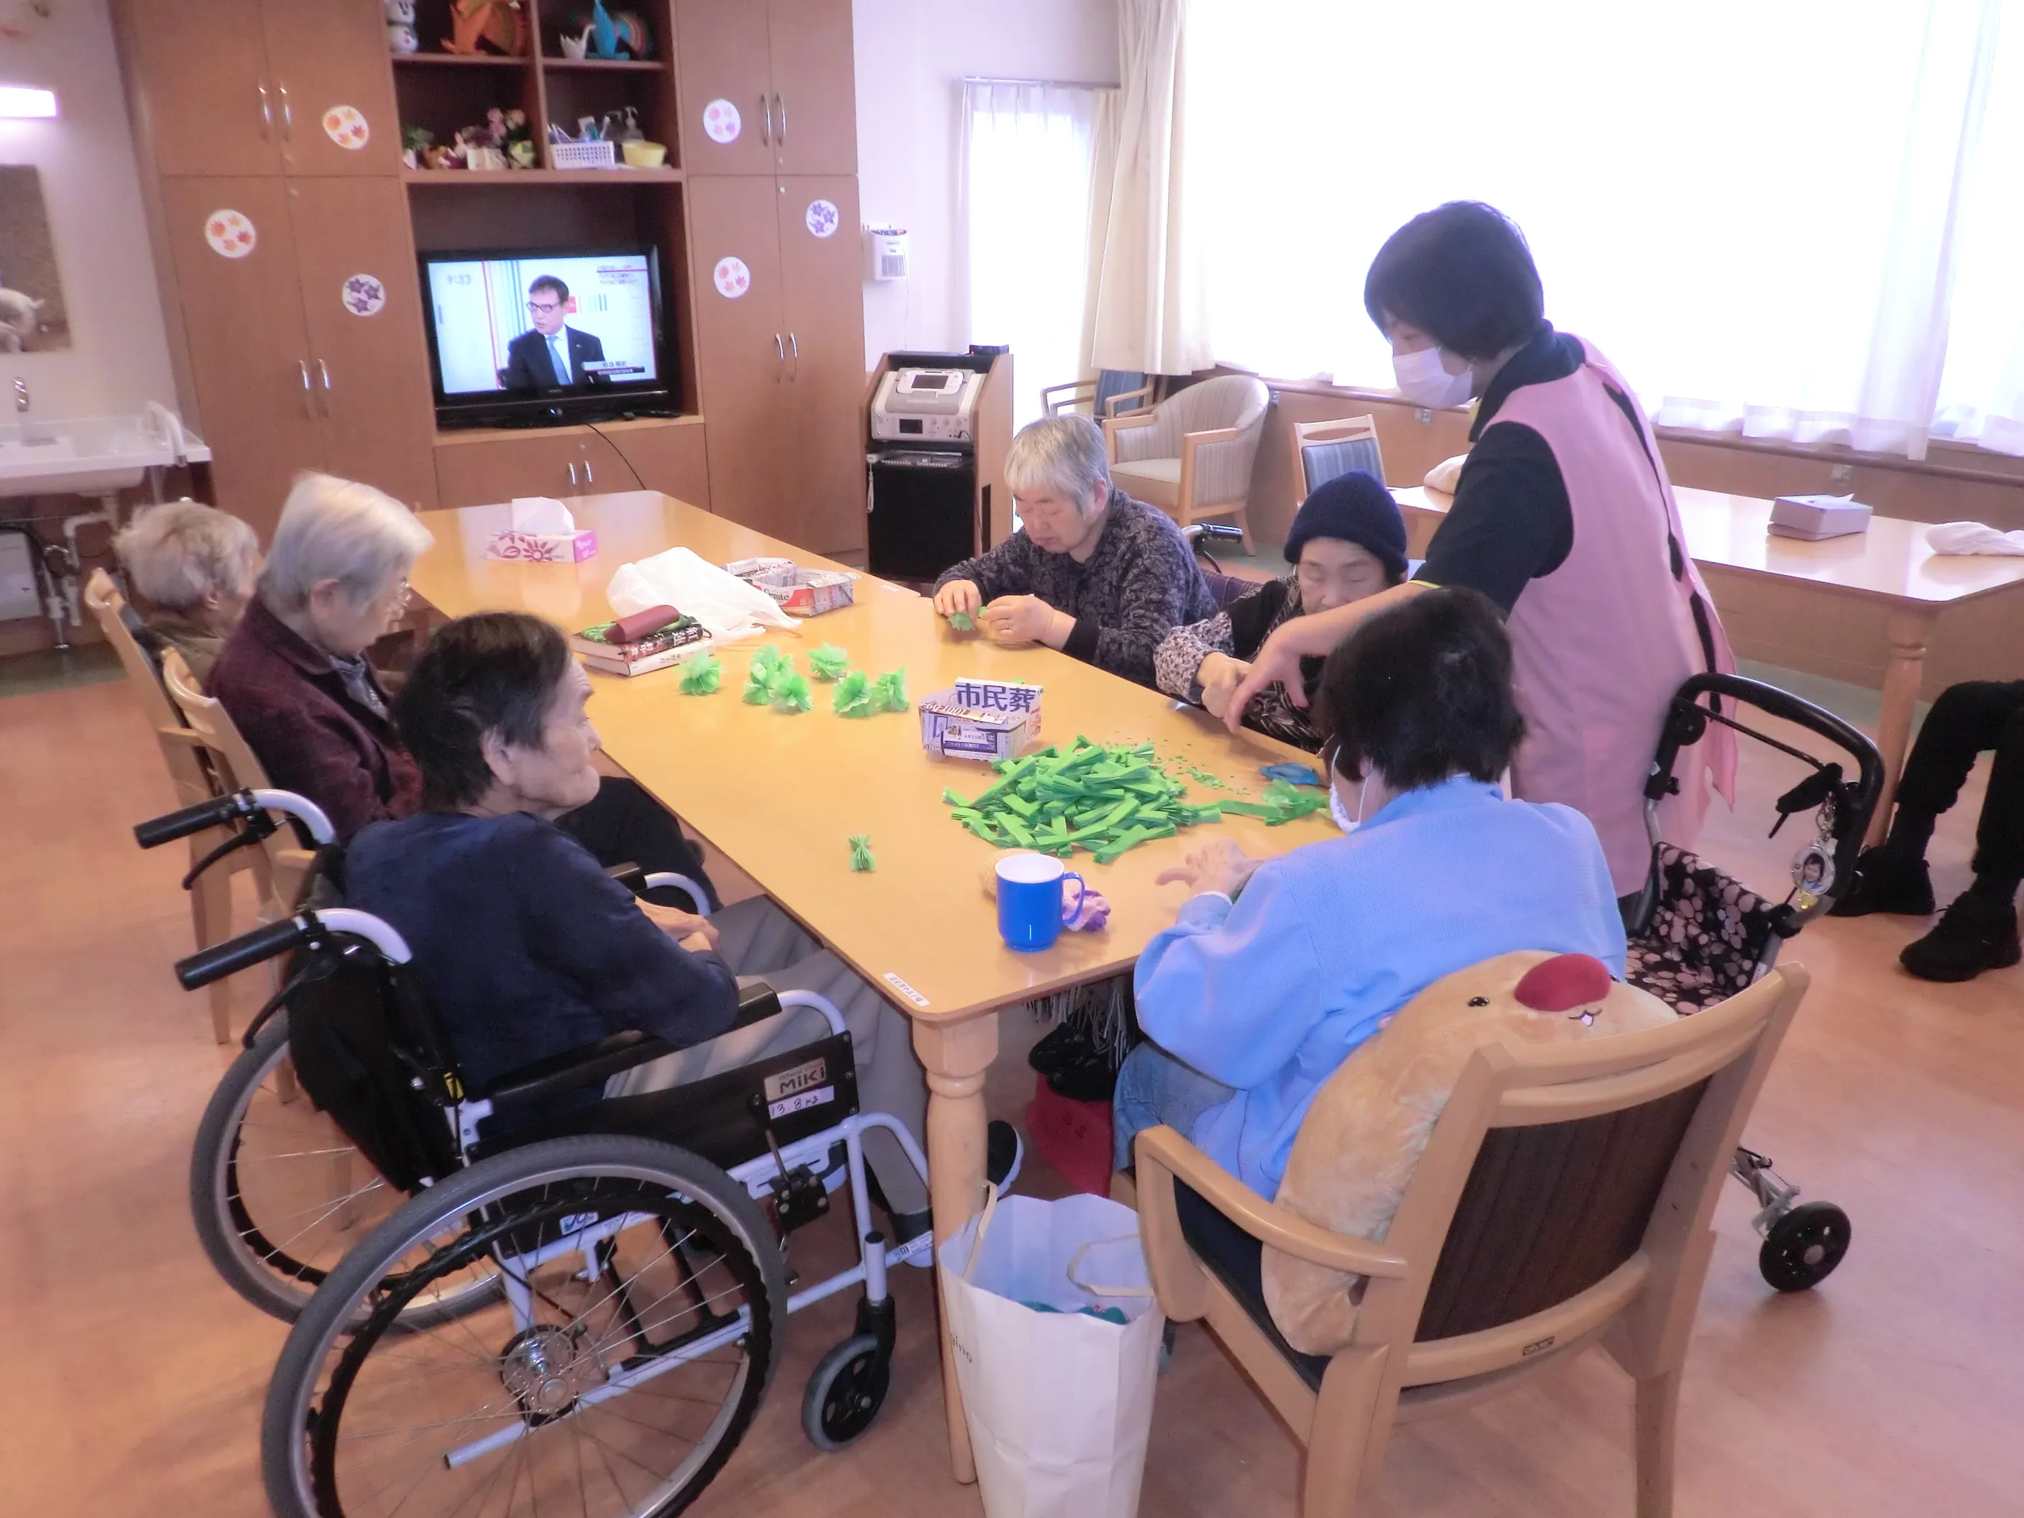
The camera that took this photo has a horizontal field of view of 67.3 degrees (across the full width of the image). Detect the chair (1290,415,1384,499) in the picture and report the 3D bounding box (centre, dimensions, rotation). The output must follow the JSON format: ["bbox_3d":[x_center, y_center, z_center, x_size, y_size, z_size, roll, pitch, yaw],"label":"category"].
[{"bbox_3d":[1.387,-0.872,5.828,0.470,0.790,0.560,-14,23,-33],"label":"chair"}]

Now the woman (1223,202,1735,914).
[{"bbox_3d":[0.736,-0.075,2.413,0.750,1.530,0.480,7,20,20],"label":"woman"}]

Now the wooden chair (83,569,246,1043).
[{"bbox_3d":[-1.375,0.035,2.962,0.560,0.830,0.550,-12,22,-30],"label":"wooden chair"}]

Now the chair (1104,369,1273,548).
[{"bbox_3d":[0.879,-1.448,7.472,0.650,0.810,0.650,-15,24,-36],"label":"chair"}]

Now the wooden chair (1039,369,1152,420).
[{"bbox_3d":[0.509,-1.782,8.457,0.540,0.800,0.560,15,25,38],"label":"wooden chair"}]

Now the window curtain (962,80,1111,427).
[{"bbox_3d":[0.135,-2.072,7.142,0.840,1.980,0.120,-12,22,-30],"label":"window curtain"}]

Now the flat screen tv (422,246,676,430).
[{"bbox_3d":[-1.751,-1.599,5.772,0.905,0.640,0.240,-13,23,-33],"label":"flat screen tv"}]

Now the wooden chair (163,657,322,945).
[{"bbox_3d":[-0.948,0.222,2.424,0.560,0.830,0.550,-13,23,-33],"label":"wooden chair"}]

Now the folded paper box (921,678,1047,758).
[{"bbox_3d":[-0.045,-0.061,2.314,0.165,0.075,0.140,8,21,21],"label":"folded paper box"}]

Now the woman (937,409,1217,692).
[{"bbox_3d":[0.097,-0.164,3.104,0.720,1.060,0.520,-14,24,-35],"label":"woman"}]

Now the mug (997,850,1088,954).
[{"bbox_3d":[0.032,0.160,1.659,0.098,0.088,0.076,0,19,0],"label":"mug"}]

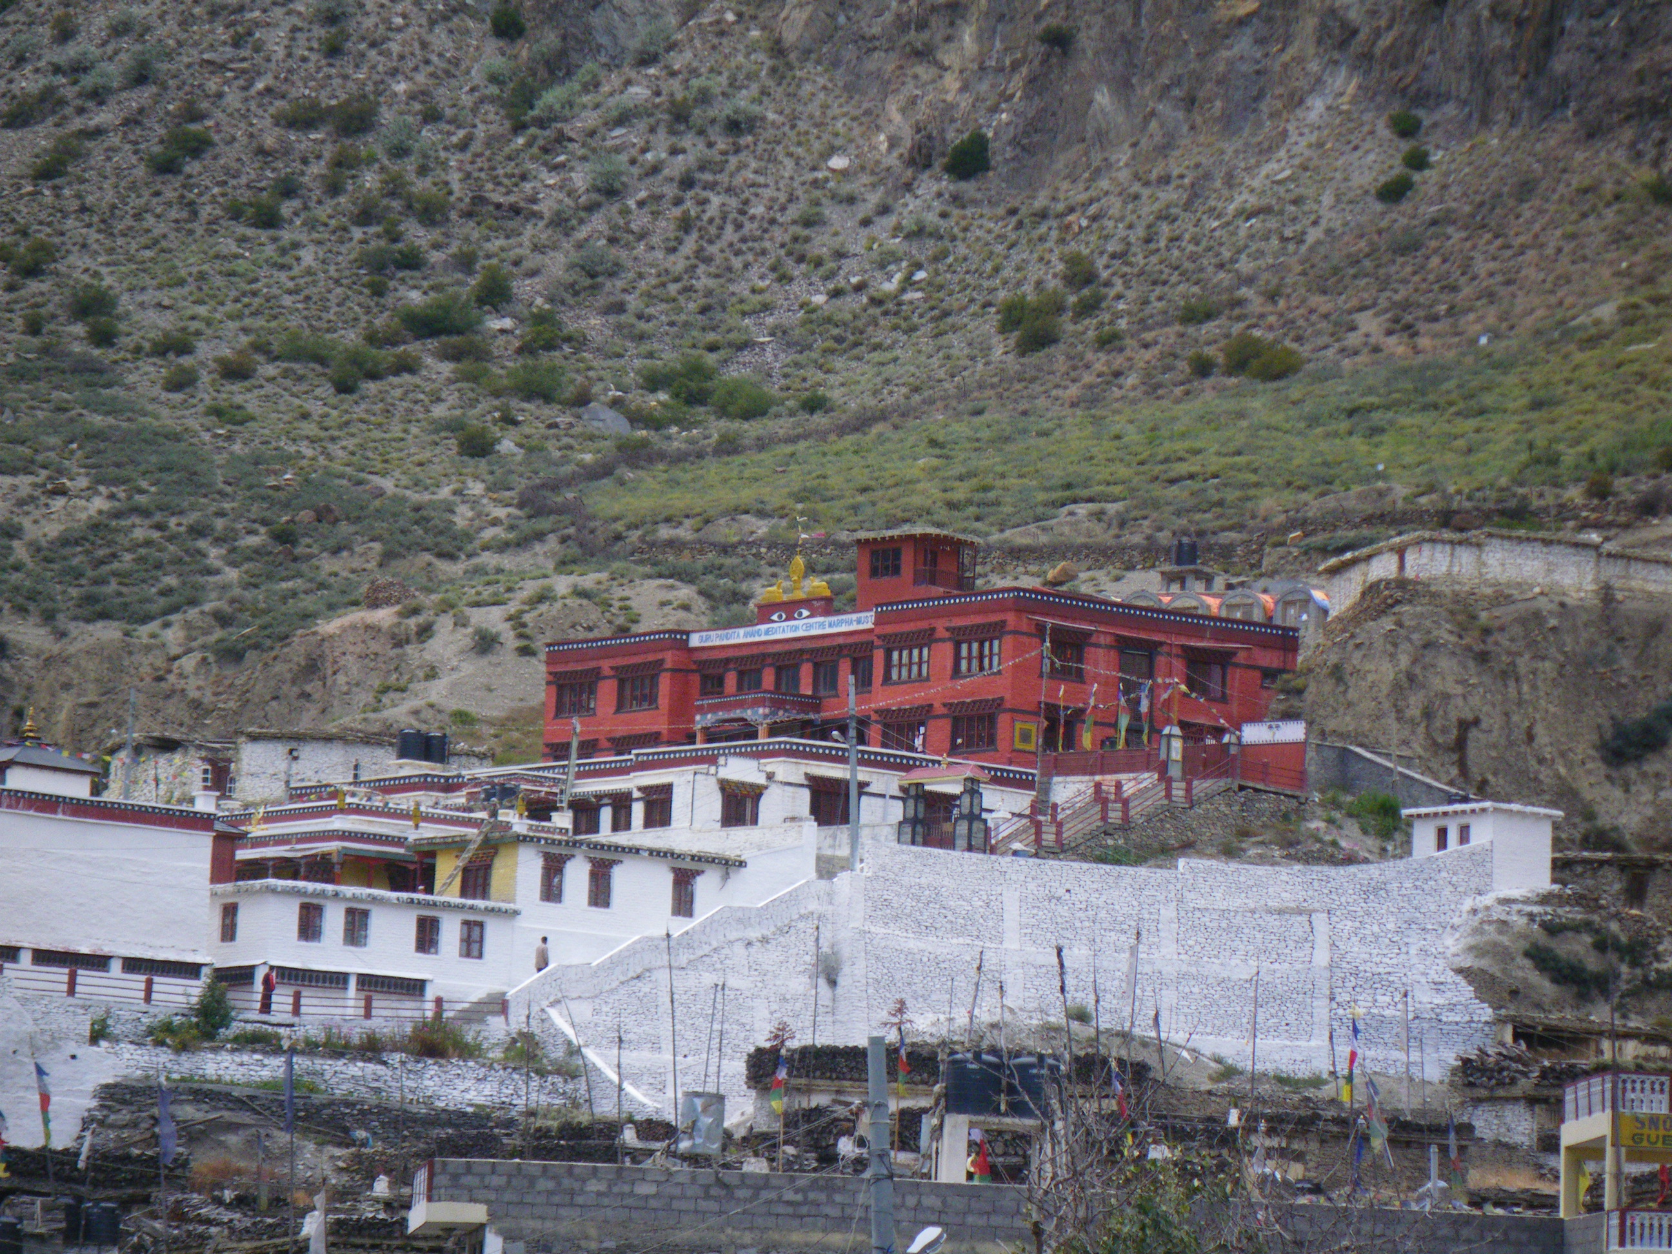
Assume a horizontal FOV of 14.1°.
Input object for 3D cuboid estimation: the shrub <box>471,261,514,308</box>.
[{"bbox_3d":[-17.883,-17.815,352.000,2.244,2.210,2.019,2,-7,0],"label":"shrub"}]

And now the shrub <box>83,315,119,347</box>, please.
[{"bbox_3d":[-38.248,-15.401,352.000,1.715,1.501,1.503,3,-8,-6],"label":"shrub"}]

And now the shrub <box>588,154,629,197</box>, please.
[{"bbox_3d":[-12.503,-24.827,372.000,2.183,2.248,1.893,1,-7,0],"label":"shrub"}]

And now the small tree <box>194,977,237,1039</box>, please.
[{"bbox_3d":[-21.516,13.199,234.000,1.447,2.082,1.342,2,-8,-5],"label":"small tree"}]

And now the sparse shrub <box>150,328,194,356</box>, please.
[{"bbox_3d":[-33.855,-14.562,345.000,2.333,1.290,2.099,2,-7,0],"label":"sparse shrub"}]

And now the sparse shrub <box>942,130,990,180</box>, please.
[{"bbox_3d":[7.880,-28.631,410.000,2.766,2.769,2.424,2,-8,1],"label":"sparse shrub"}]

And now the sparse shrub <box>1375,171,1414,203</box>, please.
[{"bbox_3d":[33.693,-26.521,408.000,2.293,1.740,2.010,1,-8,5],"label":"sparse shrub"}]

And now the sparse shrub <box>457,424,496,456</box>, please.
[{"bbox_3d":[-17.296,-8.978,325.000,1.883,1.427,1.695,2,-7,0],"label":"sparse shrub"}]

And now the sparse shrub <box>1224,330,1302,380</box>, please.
[{"bbox_3d":[21.822,-13.902,346.000,4.061,2.398,3.522,1,-7,0],"label":"sparse shrub"}]

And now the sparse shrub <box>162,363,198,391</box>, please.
[{"bbox_3d":[-32.970,-12.577,340.000,1.867,1.329,1.619,1,-7,0],"label":"sparse shrub"}]

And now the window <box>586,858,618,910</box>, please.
[{"bbox_3d":[-7.847,8.639,227.584,0.300,1.570,1.135,-5,-10,43],"label":"window"}]

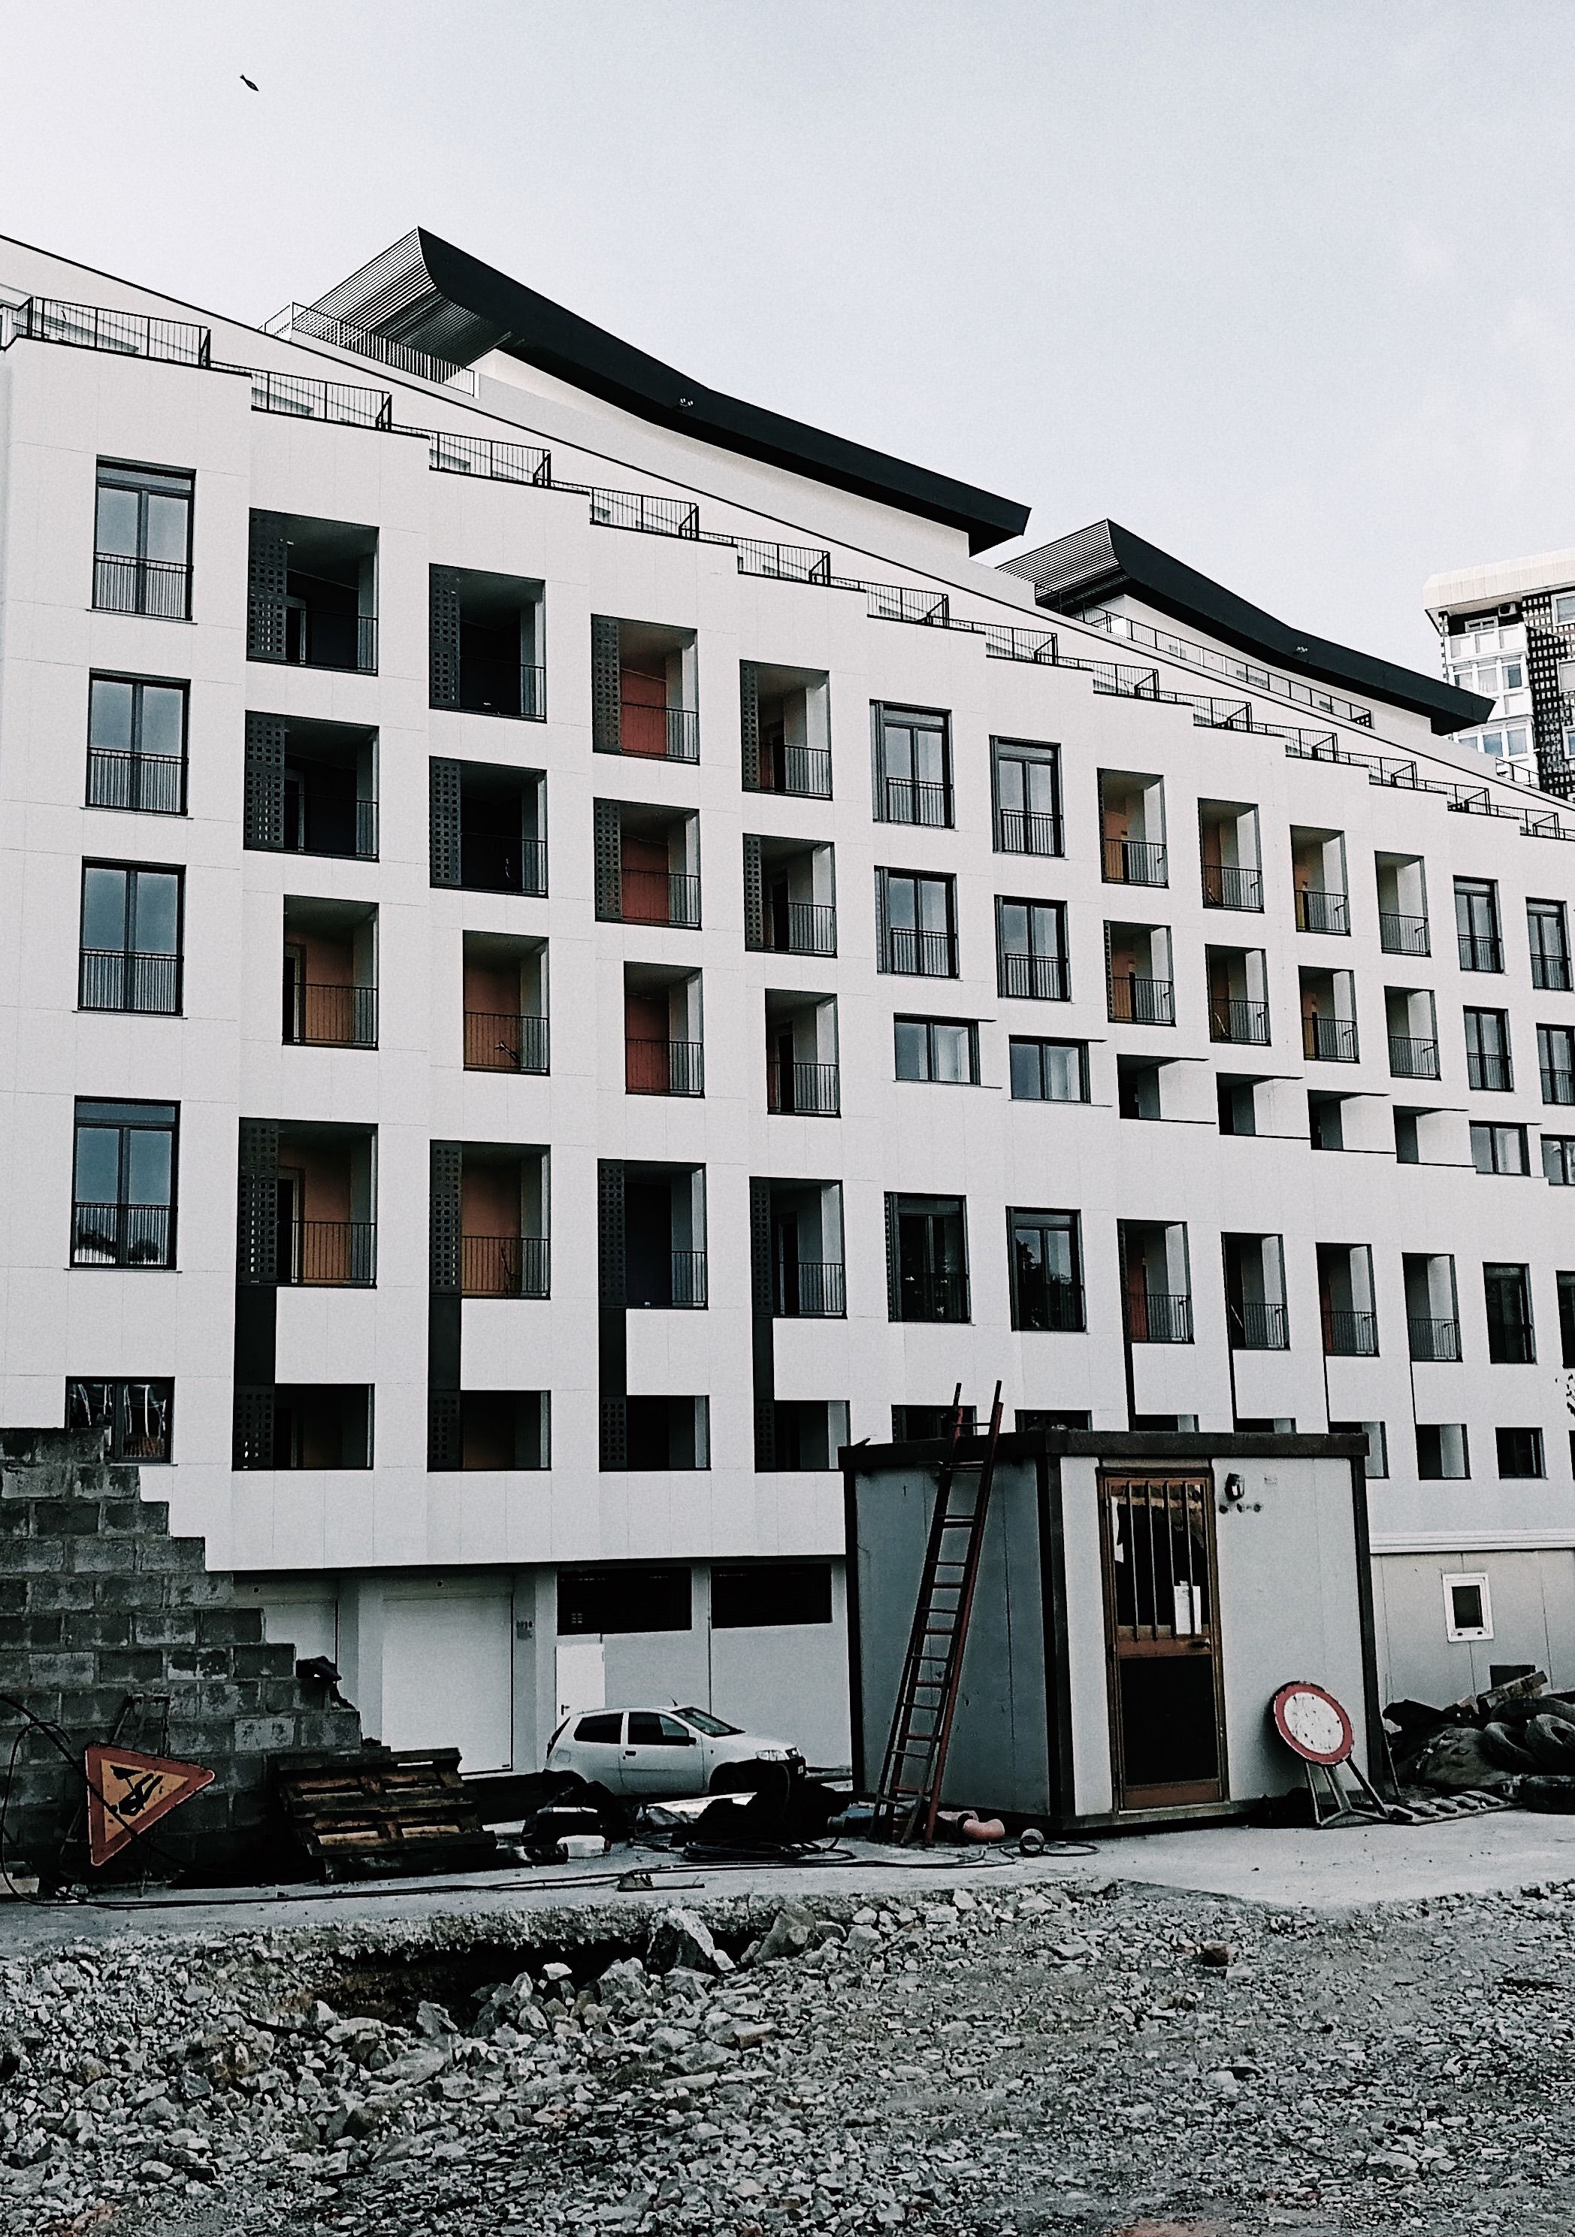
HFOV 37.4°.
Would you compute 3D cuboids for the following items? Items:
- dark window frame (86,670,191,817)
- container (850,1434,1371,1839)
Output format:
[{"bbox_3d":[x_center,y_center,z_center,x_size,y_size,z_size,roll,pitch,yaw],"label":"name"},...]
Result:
[{"bbox_3d":[-9.804,-5.647,35.156,1.456,2.148,0.150,3,-11,-22],"label":"dark window frame"},{"bbox_3d":[2.321,3.612,16.795,2.965,2.500,2.462,5,-13,-32],"label":"container"}]

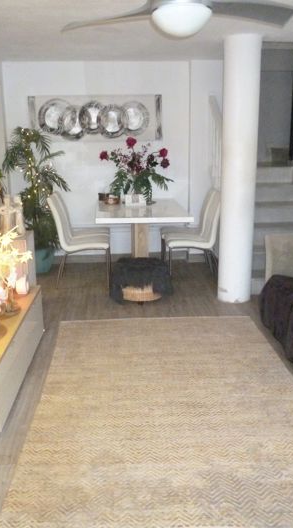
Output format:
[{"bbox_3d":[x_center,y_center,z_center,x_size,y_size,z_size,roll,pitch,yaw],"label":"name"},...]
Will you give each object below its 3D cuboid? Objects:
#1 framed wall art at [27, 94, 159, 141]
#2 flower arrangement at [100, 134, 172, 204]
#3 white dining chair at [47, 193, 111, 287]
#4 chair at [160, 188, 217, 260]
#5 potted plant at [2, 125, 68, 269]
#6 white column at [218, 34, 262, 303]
[{"bbox_3d":[-0.570,-1.657,5.560,1.518,0.483,0.054,-1,15,-2],"label":"framed wall art"},{"bbox_3d":[-0.102,-1.017,5.351,0.773,0.696,0.581,-1,15,-2],"label":"flower arrangement"},{"bbox_3d":[-0.680,-0.256,5.094,0.612,0.927,0.474,-1,15,-2],"label":"white dining chair"},{"bbox_3d":[0.480,-0.409,5.634,0.589,0.927,0.459,-1,15,-2],"label":"chair"},{"bbox_3d":[-1.207,-0.807,5.423,0.643,1.339,0.581,-1,15,-2],"label":"potted plant"},{"bbox_3d":[0.815,-0.790,4.404,0.306,2.295,0.306,-1,15,-2],"label":"white column"}]

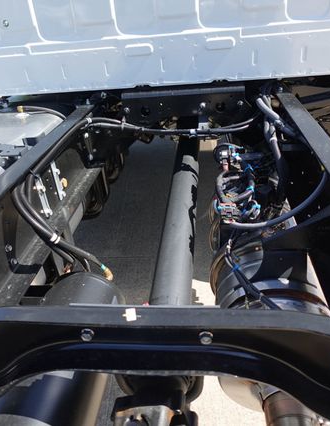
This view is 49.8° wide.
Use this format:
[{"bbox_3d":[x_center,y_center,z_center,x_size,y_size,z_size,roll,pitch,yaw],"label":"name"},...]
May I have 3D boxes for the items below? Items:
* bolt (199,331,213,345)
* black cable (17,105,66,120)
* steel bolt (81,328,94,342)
[{"bbox_3d":[0.061,0.184,0.522,0.019,0.019,0.011,-1,31,8],"label":"bolt"},{"bbox_3d":[-0.530,-0.431,1.531,0.205,0.058,0.050,-1,31,8],"label":"black cable"},{"bbox_3d":[-0.119,0.189,0.548,0.019,0.019,0.011,-1,31,8],"label":"steel bolt"}]

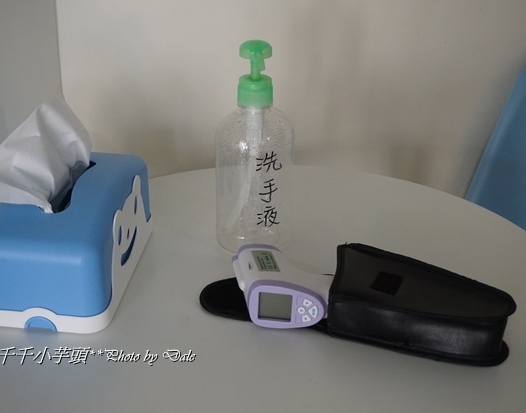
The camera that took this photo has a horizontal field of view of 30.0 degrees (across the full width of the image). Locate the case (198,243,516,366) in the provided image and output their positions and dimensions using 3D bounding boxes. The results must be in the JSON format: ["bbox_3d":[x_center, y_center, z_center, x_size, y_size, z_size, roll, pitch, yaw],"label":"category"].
[{"bbox_3d":[0.089,0.078,0.940,0.300,0.046,0.113,9,28,15],"label":"case"}]

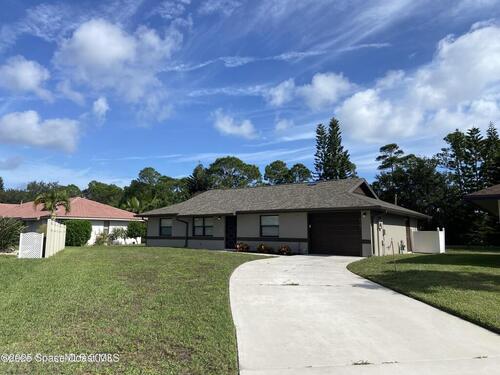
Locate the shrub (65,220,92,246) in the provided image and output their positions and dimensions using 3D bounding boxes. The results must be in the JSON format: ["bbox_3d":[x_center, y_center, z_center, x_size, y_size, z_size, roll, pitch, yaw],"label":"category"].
[{"bbox_3d":[-13.889,3.736,30.500,2.356,2.112,2.238,4,-8,-24],"label":"shrub"}]

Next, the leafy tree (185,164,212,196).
[{"bbox_3d":[-5.530,1.626,40.060,3.200,8.260,3.200,0,-6,0],"label":"leafy tree"}]

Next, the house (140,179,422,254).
[{"bbox_3d":[2.149,2.095,27.237,17.800,4.560,12.800,-4,-8,35],"label":"house"}]

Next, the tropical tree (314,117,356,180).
[{"bbox_3d":[10.194,-1.189,44.391,5.000,14.800,4.600,0,-6,0],"label":"tropical tree"}]

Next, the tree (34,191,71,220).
[{"bbox_3d":[-13.162,2.153,24.913,2.500,3.930,2.500,0,-6,0],"label":"tree"}]

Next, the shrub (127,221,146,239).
[{"bbox_3d":[-9.931,3.867,33.000,1.845,1.933,1.845,2,-7,-17],"label":"shrub"}]

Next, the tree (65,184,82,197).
[{"bbox_3d":[-25.983,3.460,54.949,3.200,7.850,3.200,0,-6,0],"label":"tree"}]

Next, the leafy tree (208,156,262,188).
[{"bbox_3d":[-2.002,1.290,48.144,6.600,10.690,6.200,0,-6,0],"label":"leafy tree"}]

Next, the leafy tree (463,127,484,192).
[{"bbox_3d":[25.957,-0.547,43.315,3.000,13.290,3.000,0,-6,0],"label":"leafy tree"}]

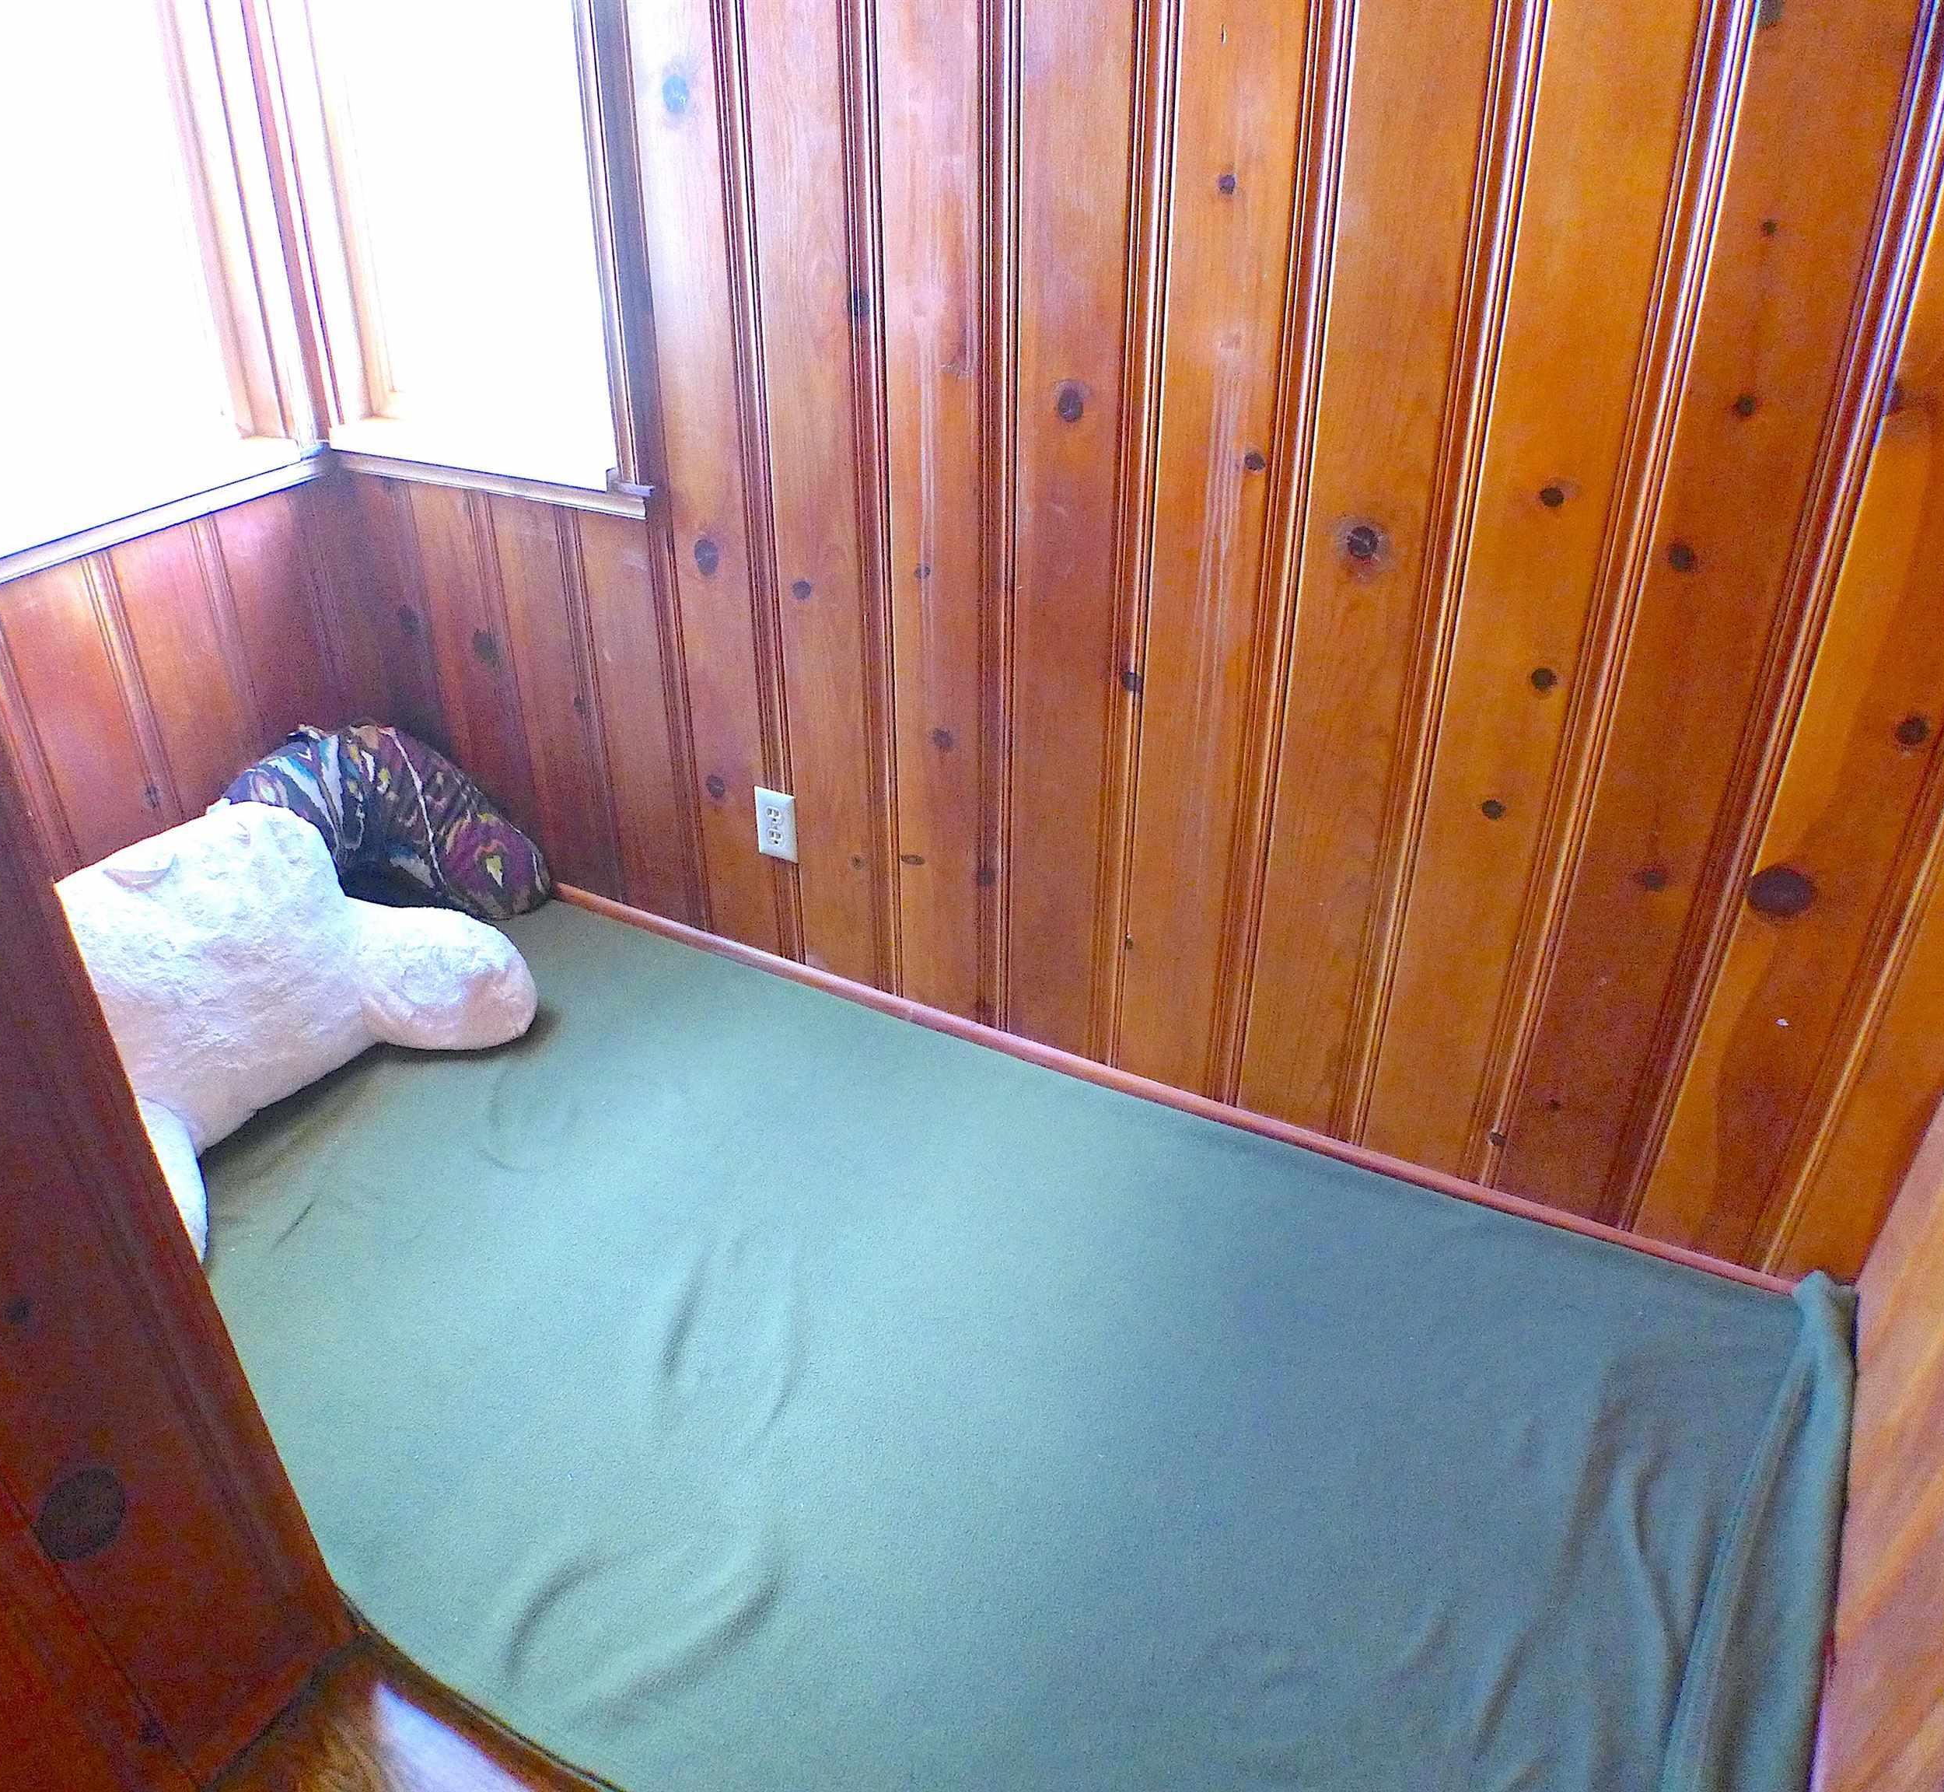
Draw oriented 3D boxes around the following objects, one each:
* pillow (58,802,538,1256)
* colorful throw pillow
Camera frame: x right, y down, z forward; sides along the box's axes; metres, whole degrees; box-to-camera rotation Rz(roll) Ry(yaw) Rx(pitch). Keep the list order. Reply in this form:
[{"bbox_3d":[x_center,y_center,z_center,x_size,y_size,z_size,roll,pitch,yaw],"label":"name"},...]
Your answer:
[{"bbox_3d":[-0.993,0.140,2.208,0.460,0.370,0.700,19,37,28],"label":"pillow"},{"bbox_3d":[-0.950,-0.067,2.602,0.480,0.310,0.340,-27,41,-36],"label":"colorful throw pillow"}]

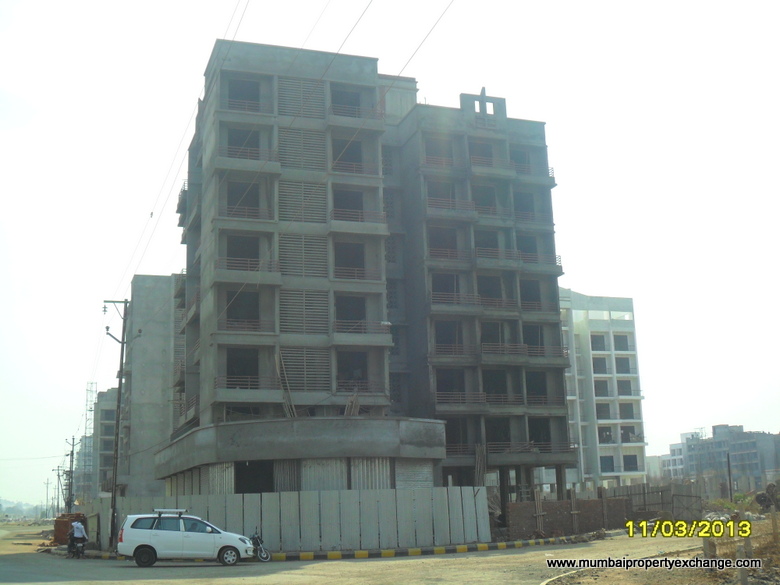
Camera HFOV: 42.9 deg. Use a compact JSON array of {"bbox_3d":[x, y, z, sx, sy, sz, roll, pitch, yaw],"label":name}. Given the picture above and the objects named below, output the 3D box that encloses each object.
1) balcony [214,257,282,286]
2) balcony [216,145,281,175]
[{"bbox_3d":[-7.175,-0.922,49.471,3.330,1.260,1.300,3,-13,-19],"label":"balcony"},{"bbox_3d":[-7.583,-6.773,52.511,3.320,1.280,1.400,3,-13,-19],"label":"balcony"}]

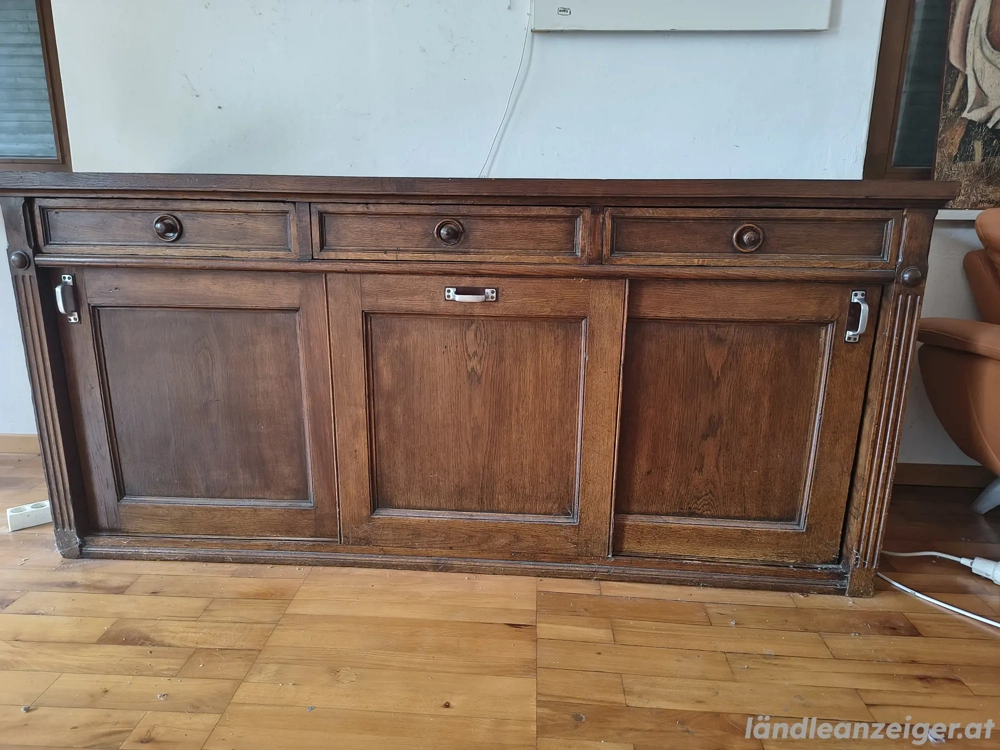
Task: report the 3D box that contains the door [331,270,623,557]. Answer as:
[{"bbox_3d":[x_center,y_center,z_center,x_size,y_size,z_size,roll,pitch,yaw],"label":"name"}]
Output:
[{"bbox_3d":[-0.057,0.101,1.605,0.654,0.666,0.030,2,15,4],"label":"door"}]

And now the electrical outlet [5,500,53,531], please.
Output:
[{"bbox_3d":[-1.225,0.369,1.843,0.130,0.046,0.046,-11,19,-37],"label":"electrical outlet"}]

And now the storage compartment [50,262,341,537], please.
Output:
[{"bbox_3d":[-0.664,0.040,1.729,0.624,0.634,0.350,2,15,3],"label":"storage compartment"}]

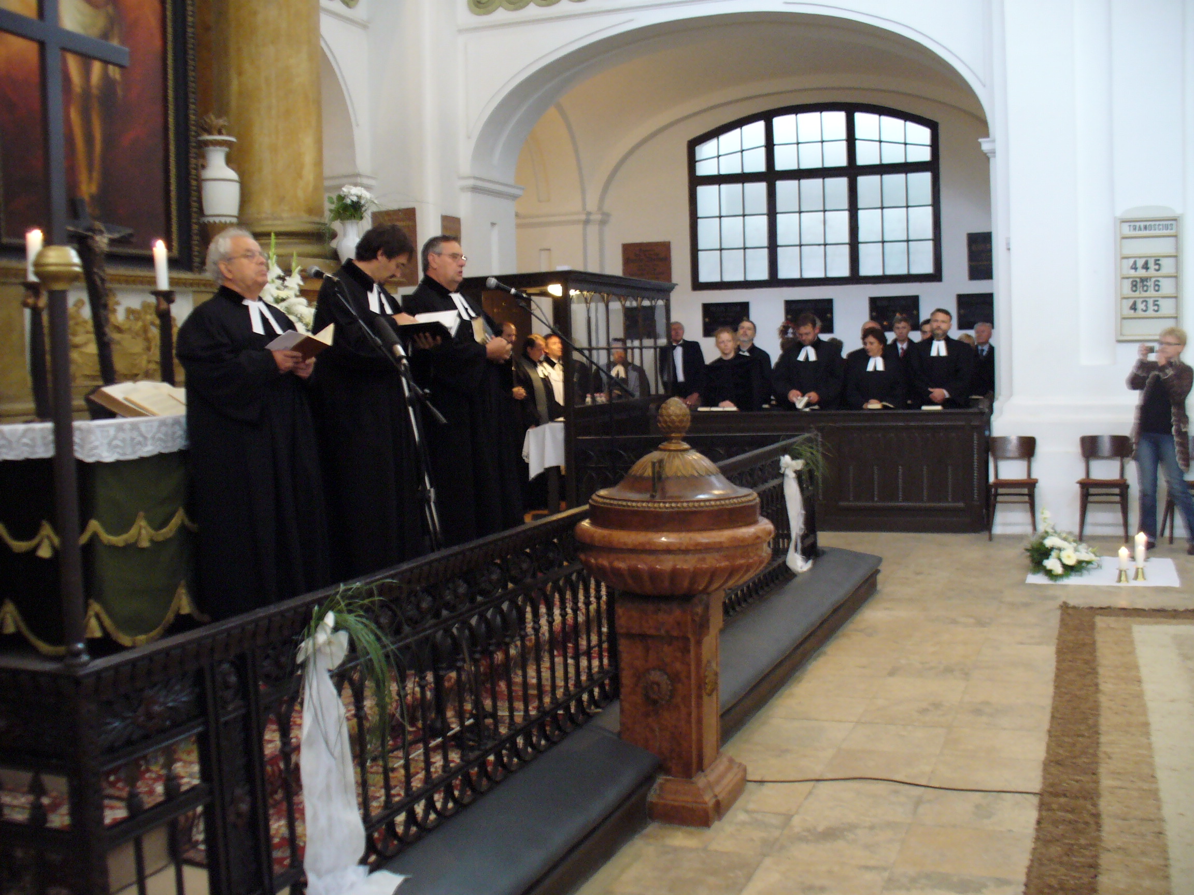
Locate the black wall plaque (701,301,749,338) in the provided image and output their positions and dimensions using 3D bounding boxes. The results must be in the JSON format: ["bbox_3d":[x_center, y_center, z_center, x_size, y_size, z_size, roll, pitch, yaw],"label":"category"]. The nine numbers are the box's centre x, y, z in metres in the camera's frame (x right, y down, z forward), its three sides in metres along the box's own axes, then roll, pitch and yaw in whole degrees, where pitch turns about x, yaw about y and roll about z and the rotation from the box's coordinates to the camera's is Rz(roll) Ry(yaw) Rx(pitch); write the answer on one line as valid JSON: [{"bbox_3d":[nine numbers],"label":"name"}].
[{"bbox_3d":[1.476,-1.460,14.560,0.553,0.388,0.030,0,4,22],"label":"black wall plaque"}]

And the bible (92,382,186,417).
[{"bbox_3d":[-2.181,-0.213,6.373,0.350,0.080,0.490,27,13,17],"label":"bible"}]

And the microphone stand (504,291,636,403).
[{"bbox_3d":[-0.030,0.113,5.420,0.740,1.560,0.500,0,3,18],"label":"microphone stand"}]

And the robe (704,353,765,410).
[{"bbox_3d":[1.273,-0.165,11.817,0.540,1.402,0.360,0,4,21],"label":"robe"}]

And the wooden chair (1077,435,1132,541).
[{"bbox_3d":[4.046,0.318,10.166,0.400,0.820,0.440,0,5,25],"label":"wooden chair"}]

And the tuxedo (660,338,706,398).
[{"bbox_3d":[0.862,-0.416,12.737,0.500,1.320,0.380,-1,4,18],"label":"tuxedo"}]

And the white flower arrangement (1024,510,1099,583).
[{"bbox_3d":[3.143,0.649,8.611,0.520,0.422,0.460,0,4,21],"label":"white flower arrangement"}]

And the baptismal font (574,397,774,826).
[{"bbox_3d":[0.272,0.538,4.413,0.676,1.412,0.676,0,4,21],"label":"baptismal font"}]

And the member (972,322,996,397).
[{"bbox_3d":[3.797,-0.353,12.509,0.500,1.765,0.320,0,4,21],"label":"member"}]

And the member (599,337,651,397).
[{"bbox_3d":[0.283,-0.323,12.549,0.520,1.500,0.420,-1,4,14],"label":"member"}]

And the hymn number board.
[{"bbox_3d":[4.348,-1.333,10.050,0.470,0.980,0.050,0,3,18],"label":"hymn number board"}]

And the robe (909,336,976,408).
[{"bbox_3d":[3.024,-0.220,11.136,0.610,1.501,0.360,0,4,21],"label":"robe"}]

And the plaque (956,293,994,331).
[{"bbox_3d":[4.187,-1.475,13.817,0.550,0.390,0.040,0,4,22],"label":"plaque"}]

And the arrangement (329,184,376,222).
[{"bbox_3d":[-1.480,-1.477,7.700,0.260,0.230,0.260,-1,3,0],"label":"arrangement"}]

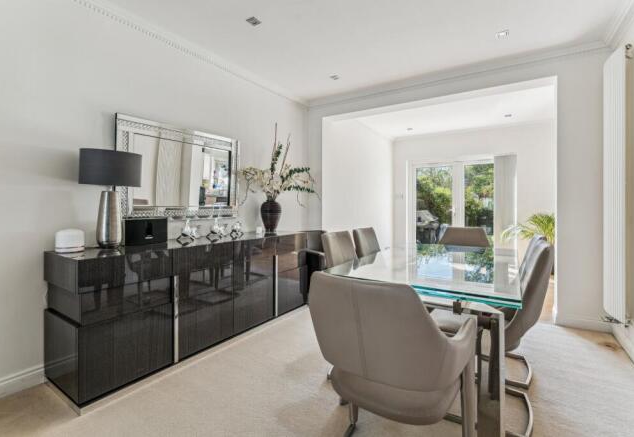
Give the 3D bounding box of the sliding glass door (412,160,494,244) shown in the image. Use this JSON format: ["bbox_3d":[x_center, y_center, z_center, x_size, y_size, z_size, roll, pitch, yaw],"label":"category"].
[{"bbox_3d":[2.717,-0.132,5.922,1.550,2.120,0.100,1,2,33],"label":"sliding glass door"}]

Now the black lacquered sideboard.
[{"bbox_3d":[-0.915,0.607,2.650,0.510,0.830,2.190,1,2,33],"label":"black lacquered sideboard"}]

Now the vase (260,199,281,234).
[{"bbox_3d":[-0.524,-0.026,3.280,0.220,0.385,0.220,0,2,0],"label":"vase"}]

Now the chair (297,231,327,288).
[{"bbox_3d":[0.110,0.571,3.377,0.560,0.860,0.580,-1,2,-40],"label":"chair"}]

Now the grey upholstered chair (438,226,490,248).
[{"bbox_3d":[1.460,0.565,2.944,0.580,0.900,0.600,1,2,33],"label":"grey upholstered chair"}]

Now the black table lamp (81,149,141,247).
[{"bbox_3d":[-1.395,-0.114,1.966,0.350,0.645,0.350,1,2,33],"label":"black table lamp"}]

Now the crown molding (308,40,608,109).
[{"bbox_3d":[1.201,-1.585,3.400,3.200,0.120,0.100,1,2,33],"label":"crown molding"}]

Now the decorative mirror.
[{"bbox_3d":[-1.166,-0.410,2.682,0.050,0.810,1.210,1,2,33],"label":"decorative mirror"}]

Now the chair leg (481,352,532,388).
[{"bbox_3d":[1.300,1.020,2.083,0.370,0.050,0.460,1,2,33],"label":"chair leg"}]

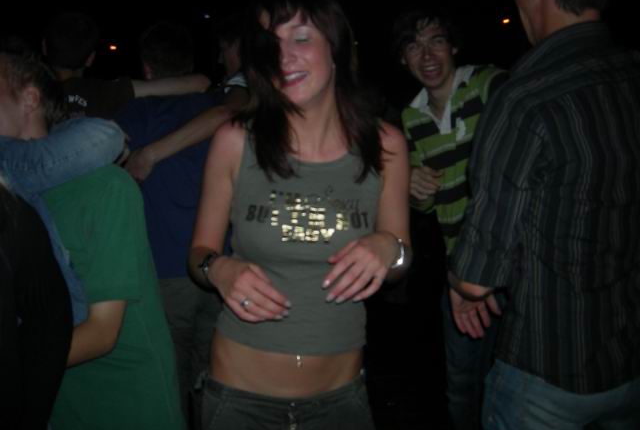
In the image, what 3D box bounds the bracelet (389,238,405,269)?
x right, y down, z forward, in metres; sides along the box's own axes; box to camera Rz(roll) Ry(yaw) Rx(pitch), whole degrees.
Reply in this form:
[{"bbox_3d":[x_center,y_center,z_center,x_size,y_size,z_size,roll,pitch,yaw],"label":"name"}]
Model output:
[{"bbox_3d":[0.125,0.068,1.170,0.058,0.060,0.011,7,1,34],"label":"bracelet"}]

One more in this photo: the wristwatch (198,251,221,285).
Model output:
[{"bbox_3d":[-0.183,0.094,1.170,0.058,0.060,0.013,-7,4,-33],"label":"wristwatch"}]

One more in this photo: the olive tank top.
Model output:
[{"bbox_3d":[-0.040,0.058,1.310,0.320,0.440,0.230,5,5,-6],"label":"olive tank top"}]

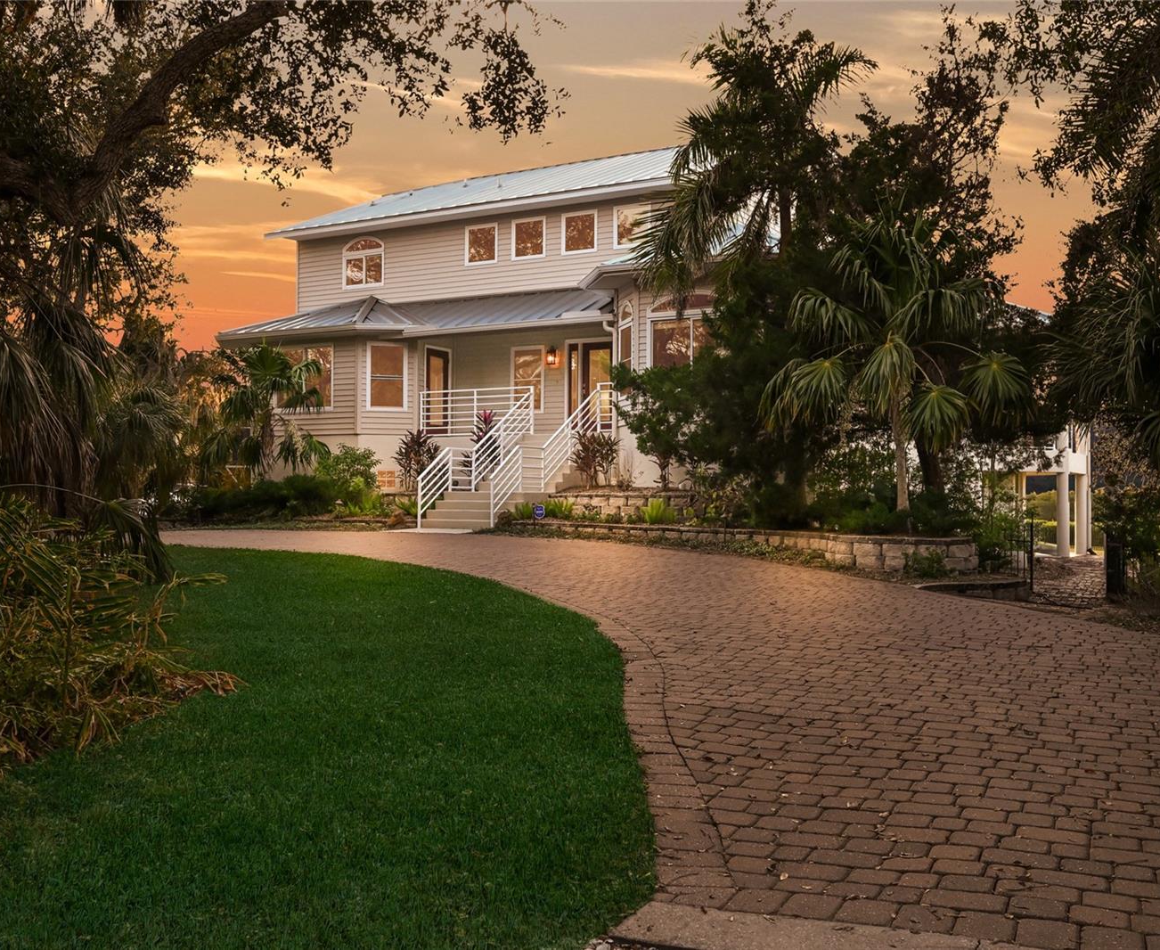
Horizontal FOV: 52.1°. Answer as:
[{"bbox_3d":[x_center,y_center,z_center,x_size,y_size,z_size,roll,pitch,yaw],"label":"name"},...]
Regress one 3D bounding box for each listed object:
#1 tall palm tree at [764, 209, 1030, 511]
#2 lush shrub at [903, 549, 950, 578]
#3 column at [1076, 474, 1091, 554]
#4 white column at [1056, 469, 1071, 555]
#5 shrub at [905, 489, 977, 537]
[{"bbox_3d":[4.445,-1.478,16.600,3.650,4.500,3.400,0,-1,0],"label":"tall palm tree"},{"bbox_3d":[4.294,1.095,14.700,0.580,0.380,0.480,0,-1,0],"label":"lush shrub"},{"bbox_3d":[16.065,1.264,38.000,0.390,2.530,0.390,0,-1,0],"label":"column"},{"bbox_3d":[14.659,1.221,36.000,0.390,2.550,0.390,0,-1,0],"label":"white column"},{"bbox_3d":[4.877,0.517,16.000,0.950,0.620,0.850,0,-1,0],"label":"shrub"}]

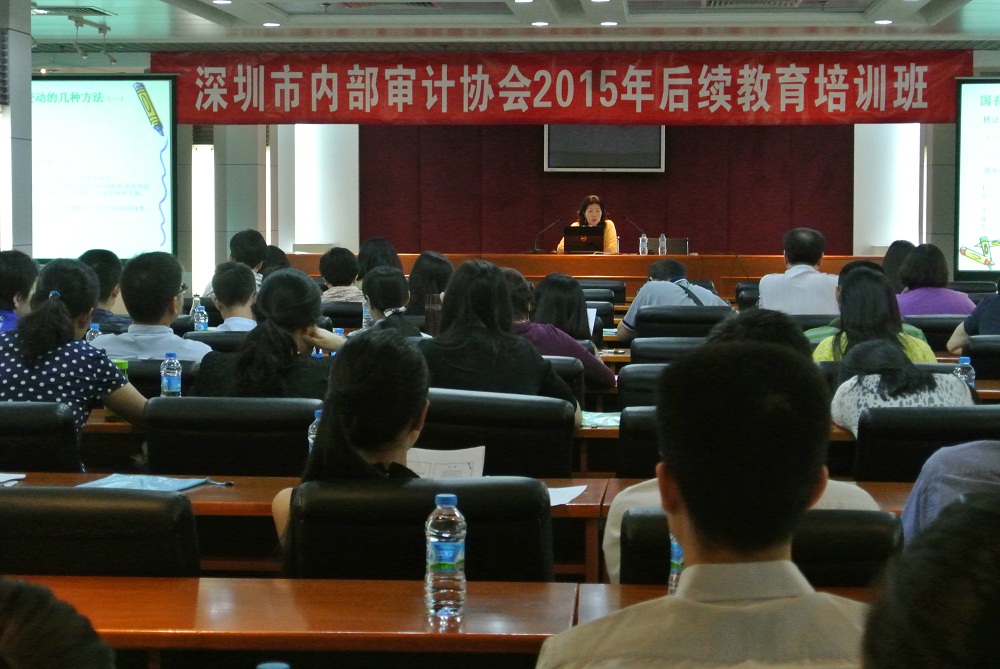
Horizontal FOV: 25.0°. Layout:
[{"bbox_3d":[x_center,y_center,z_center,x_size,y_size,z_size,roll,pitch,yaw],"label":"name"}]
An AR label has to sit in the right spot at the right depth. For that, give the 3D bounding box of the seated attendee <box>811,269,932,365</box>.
[{"bbox_3d":[1.209,0.373,7.449,0.460,1.220,0.740,0,4,4],"label":"seated attendee"}]

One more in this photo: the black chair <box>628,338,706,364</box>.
[{"bbox_3d":[0.700,0.432,8.140,0.530,0.890,0.580,0,3,3],"label":"black chair"}]

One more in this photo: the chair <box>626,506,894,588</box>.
[{"bbox_3d":[0.445,0.689,3.963,0.500,0.880,0.600,0,3,4],"label":"chair"}]

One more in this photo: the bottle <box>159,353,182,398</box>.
[{"bbox_3d":[-0.983,0.169,6.740,0.064,0.216,0.064,0,4,4],"label":"bottle"}]

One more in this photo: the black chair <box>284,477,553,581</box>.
[{"bbox_3d":[-0.173,0.710,4.398,0.530,0.930,0.580,0,4,-5],"label":"black chair"}]

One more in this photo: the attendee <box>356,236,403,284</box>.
[{"bbox_3d":[-0.661,0.040,12.374,0.470,1.170,0.780,0,3,3],"label":"attendee"}]

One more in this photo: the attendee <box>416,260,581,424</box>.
[{"bbox_3d":[0.001,0.414,5.755,0.480,1.210,0.800,0,3,3],"label":"attendee"}]

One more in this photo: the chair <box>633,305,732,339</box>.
[{"bbox_3d":[0.804,0.322,9.886,0.500,0.920,0.600,0,3,4],"label":"chair"}]

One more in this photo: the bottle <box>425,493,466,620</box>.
[{"bbox_3d":[-0.081,0.324,3.355,0.062,0.174,0.062,0,3,3],"label":"bottle"}]

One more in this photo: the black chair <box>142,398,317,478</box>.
[{"bbox_3d":[-0.615,0.580,5.664,0.520,0.890,0.580,0,3,3],"label":"black chair"}]

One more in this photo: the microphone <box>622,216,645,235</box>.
[{"bbox_3d":[1.173,-0.839,18.984,0.260,0.310,0.110,1,4,23],"label":"microphone"}]

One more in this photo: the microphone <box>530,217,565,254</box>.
[{"bbox_3d":[0.397,-0.826,18.800,0.280,0.310,0.140,-2,4,-33],"label":"microphone"}]

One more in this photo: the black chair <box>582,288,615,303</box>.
[{"bbox_3d":[0.388,0.188,12.253,0.530,0.890,0.580,0,3,3],"label":"black chair"}]

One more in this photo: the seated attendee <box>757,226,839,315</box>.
[{"bbox_3d":[1.377,0.157,10.329,0.480,1.290,0.740,0,4,4],"label":"seated attendee"}]

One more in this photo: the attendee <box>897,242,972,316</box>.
[{"bbox_3d":[1.838,0.180,9.948,0.470,1.200,0.760,0,3,4],"label":"attendee"}]

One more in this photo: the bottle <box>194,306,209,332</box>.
[{"bbox_3d":[-1.225,-0.026,9.255,0.060,0.179,0.060,0,3,4],"label":"bottle"}]

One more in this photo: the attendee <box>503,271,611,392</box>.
[{"bbox_3d":[0.150,0.352,7.271,0.520,1.160,0.800,0,3,4],"label":"attendee"}]

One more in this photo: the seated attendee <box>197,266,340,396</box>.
[{"bbox_3d":[-0.577,0.451,6.049,0.480,1.240,0.750,0,4,6],"label":"seated attendee"}]

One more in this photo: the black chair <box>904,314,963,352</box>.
[{"bbox_3d":[1.894,0.355,10.129,0.530,0.920,0.580,0,4,4],"label":"black chair"}]

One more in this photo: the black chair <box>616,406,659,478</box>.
[{"bbox_3d":[0.512,0.593,5.534,0.500,0.890,0.600,0,3,4],"label":"black chair"}]

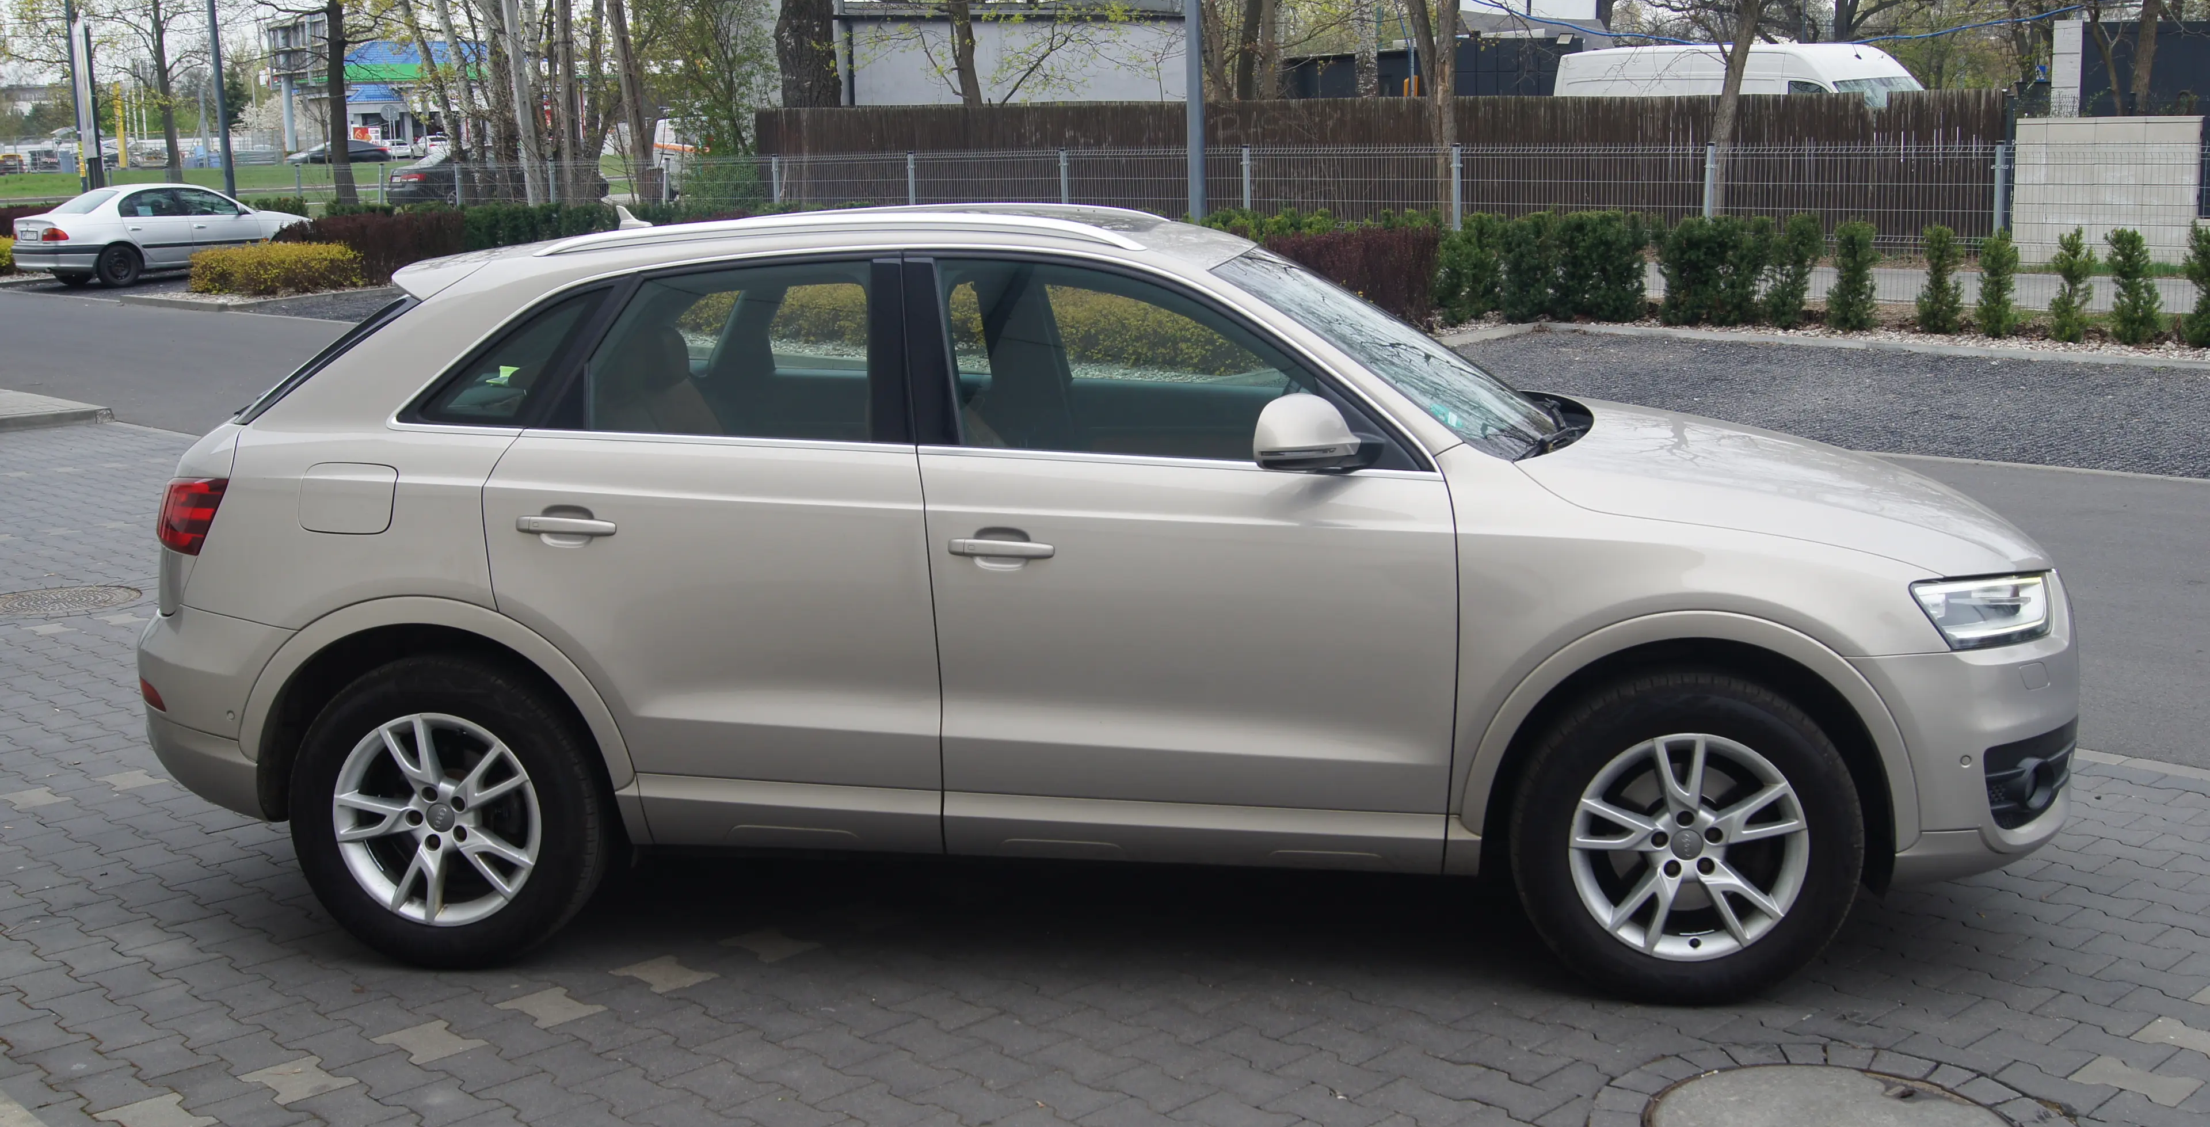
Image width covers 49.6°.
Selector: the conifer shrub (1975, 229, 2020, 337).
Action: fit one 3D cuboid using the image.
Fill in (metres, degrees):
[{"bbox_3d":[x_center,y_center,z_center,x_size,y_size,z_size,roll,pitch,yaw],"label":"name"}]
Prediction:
[{"bbox_3d":[6.492,-2.040,17.400,0.310,0.770,0.310,-11,14,-42],"label":"conifer shrub"}]

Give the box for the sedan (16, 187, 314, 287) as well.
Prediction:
[{"bbox_3d":[-14.018,-4.988,36.036,1.710,1.420,4.500,8,14,40],"label":"sedan"}]

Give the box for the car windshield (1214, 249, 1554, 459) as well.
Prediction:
[{"bbox_3d":[0.672,-0.507,5.506,0.837,0.120,1.380,34,13,1],"label":"car windshield"}]

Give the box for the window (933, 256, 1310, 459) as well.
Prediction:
[{"bbox_3d":[0.037,-0.413,4.846,0.807,0.410,0.060,2,-14,9],"label":"window"}]

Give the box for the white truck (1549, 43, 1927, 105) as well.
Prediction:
[{"bbox_3d":[9.330,-6.047,33.800,2.030,2.650,6.500,-10,13,-40],"label":"white truck"}]

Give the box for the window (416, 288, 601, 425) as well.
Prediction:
[{"bbox_3d":[-1.252,-0.434,5.027,0.360,0.309,0.050,3,-14,12],"label":"window"}]

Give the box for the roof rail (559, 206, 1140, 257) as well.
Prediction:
[{"bbox_3d":[-0.581,-0.697,5.102,1.320,0.095,0.055,0,10,7],"label":"roof rail"}]

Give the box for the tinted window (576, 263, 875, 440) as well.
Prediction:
[{"bbox_3d":[-0.766,-0.444,4.962,0.626,0.388,0.050,2,-14,9],"label":"tinted window"}]

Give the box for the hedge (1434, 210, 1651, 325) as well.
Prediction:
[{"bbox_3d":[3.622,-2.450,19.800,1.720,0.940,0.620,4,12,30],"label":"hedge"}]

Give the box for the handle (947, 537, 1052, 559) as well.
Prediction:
[{"bbox_3d":[-0.205,-0.035,4.826,0.214,0.044,0.050,0,10,7],"label":"handle"}]

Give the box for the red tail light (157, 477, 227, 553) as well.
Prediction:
[{"bbox_3d":[-1.986,-0.138,5.266,0.300,0.175,0.380,0,10,7],"label":"red tail light"}]

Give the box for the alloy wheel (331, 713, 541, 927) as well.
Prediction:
[{"bbox_3d":[-1.409,0.531,5.174,0.467,0.467,0.190,0,10,7],"label":"alloy wheel"}]

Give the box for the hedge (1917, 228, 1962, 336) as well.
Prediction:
[{"bbox_3d":[6.326,-2.144,18.150,0.370,0.840,0.370,2,11,19],"label":"hedge"}]

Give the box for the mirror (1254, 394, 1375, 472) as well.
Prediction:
[{"bbox_3d":[0.411,-0.257,4.650,0.228,0.143,0.150,0,11,8],"label":"mirror"}]

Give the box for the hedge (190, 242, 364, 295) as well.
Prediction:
[{"bbox_3d":[-11.316,-4.063,32.754,1.600,0.620,1.600,8,14,40],"label":"hedge"}]

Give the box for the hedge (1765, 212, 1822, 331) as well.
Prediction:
[{"bbox_3d":[5.334,-2.255,18.500,0.440,0.880,0.440,-11,14,-42],"label":"hedge"}]

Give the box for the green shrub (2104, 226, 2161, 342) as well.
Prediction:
[{"bbox_3d":[7.355,-1.986,17.100,0.420,0.830,0.420,3,11,23],"label":"green shrub"}]

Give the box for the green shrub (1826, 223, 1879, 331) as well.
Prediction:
[{"bbox_3d":[5.828,-2.230,18.650,0.410,0.840,0.410,2,11,17],"label":"green shrub"}]

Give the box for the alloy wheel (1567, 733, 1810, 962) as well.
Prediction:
[{"bbox_3d":[1.175,0.552,4.852,0.467,0.467,0.190,0,10,7],"label":"alloy wheel"}]

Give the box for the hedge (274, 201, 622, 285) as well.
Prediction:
[{"bbox_3d":[-8.787,-4.259,32.000,1.200,0.950,5.600,-11,14,-42],"label":"hedge"}]

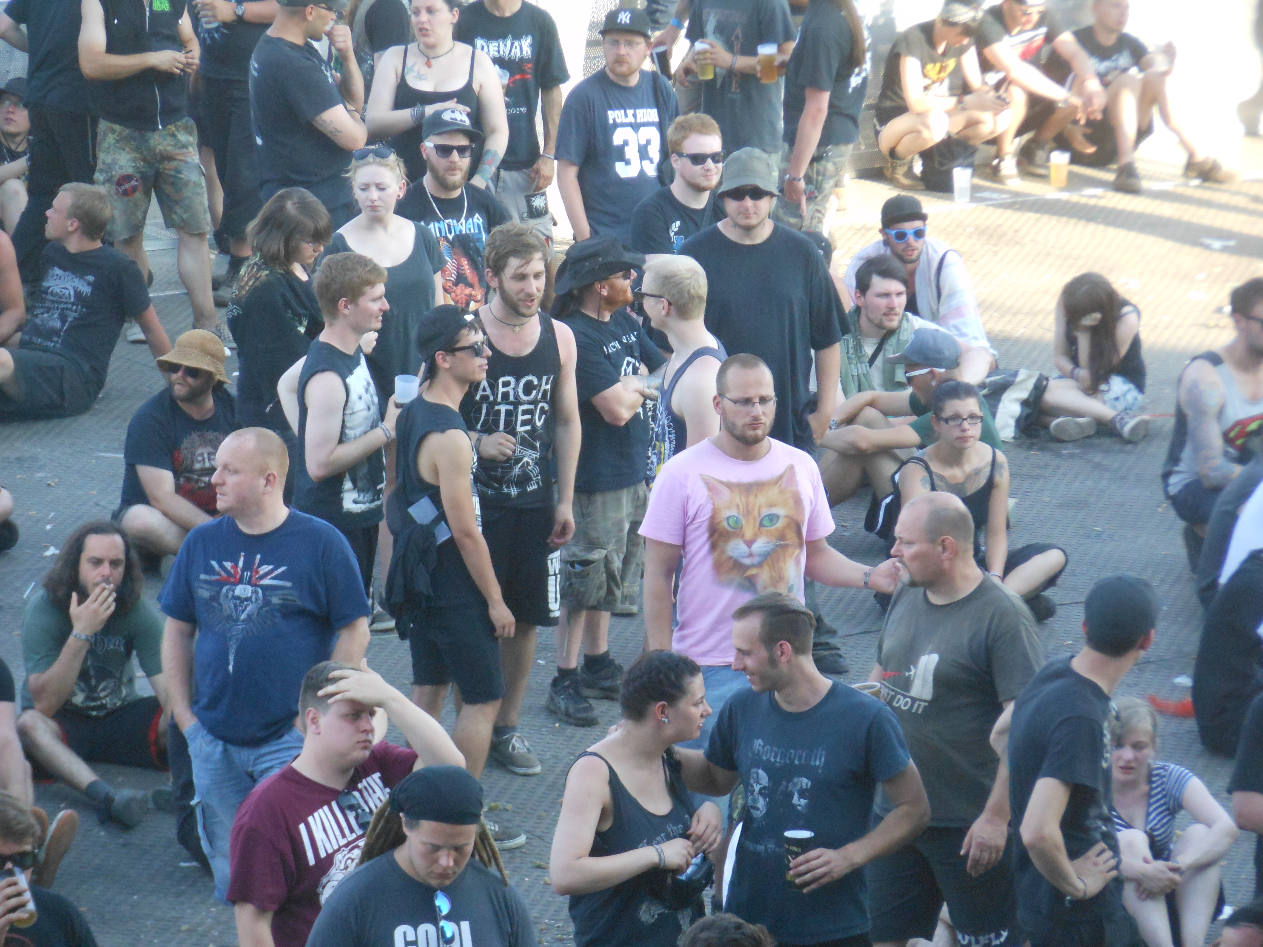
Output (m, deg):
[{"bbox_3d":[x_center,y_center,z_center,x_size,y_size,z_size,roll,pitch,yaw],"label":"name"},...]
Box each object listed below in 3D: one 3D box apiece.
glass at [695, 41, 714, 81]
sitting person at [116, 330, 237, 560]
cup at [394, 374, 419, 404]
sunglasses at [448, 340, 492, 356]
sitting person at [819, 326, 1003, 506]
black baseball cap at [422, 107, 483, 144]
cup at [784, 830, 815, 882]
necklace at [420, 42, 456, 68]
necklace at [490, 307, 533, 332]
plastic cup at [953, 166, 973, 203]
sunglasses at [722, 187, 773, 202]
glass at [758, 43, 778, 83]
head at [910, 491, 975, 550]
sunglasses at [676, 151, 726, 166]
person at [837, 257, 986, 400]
[{"bbox_3d":[0.284,-1.595,30.900,0.080,0.135,0.080,-4,14,1],"label":"glass"},{"bbox_3d":[-1.591,-0.098,29.526,0.700,0.840,0.680,-5,16,-23],"label":"sitting person"},{"bbox_3d":[-0.750,-0.271,26.630,0.083,0.115,0.083,7,17,-2],"label":"cup"},{"bbox_3d":[-0.524,-0.381,24.728,0.150,0.050,0.145,-7,10,24],"label":"sunglasses"},{"bbox_3d":[1.046,-0.186,30.212,0.760,0.770,0.520,-5,16,-23],"label":"sitting person"},{"bbox_3d":[-0.602,-1.182,27.150,0.180,0.135,0.270,-6,10,-22],"label":"black baseball cap"},{"bbox_3d":[0.473,1.085,22.534,0.086,0.140,0.086,1,15,0],"label":"cup"},{"bbox_3d":[-0.765,-1.673,31.627,0.150,0.115,0.140,3,15,8],"label":"necklace"},{"bbox_3d":[-0.404,-0.547,26.916,0.150,0.110,0.140,-1,15,-8],"label":"necklace"},{"bbox_3d":[1.476,-1.287,35.598,0.086,0.147,0.086,1,15,0],"label":"plastic cup"},{"bbox_3d":[0.386,-0.932,26.400,0.148,0.050,0.150,0,14,-2],"label":"sunglasses"},{"bbox_3d":[0.569,-1.721,33.500,0.084,0.152,0.084,0,12,0],"label":"glass"},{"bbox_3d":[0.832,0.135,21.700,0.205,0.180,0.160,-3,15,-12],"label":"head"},{"bbox_3d":[0.245,-1.128,28.600,0.147,0.050,0.150,-6,14,-24],"label":"sunglasses"},{"bbox_3d":[1.089,-0.399,30.879,0.650,0.840,0.680,1,15,0],"label":"person"}]

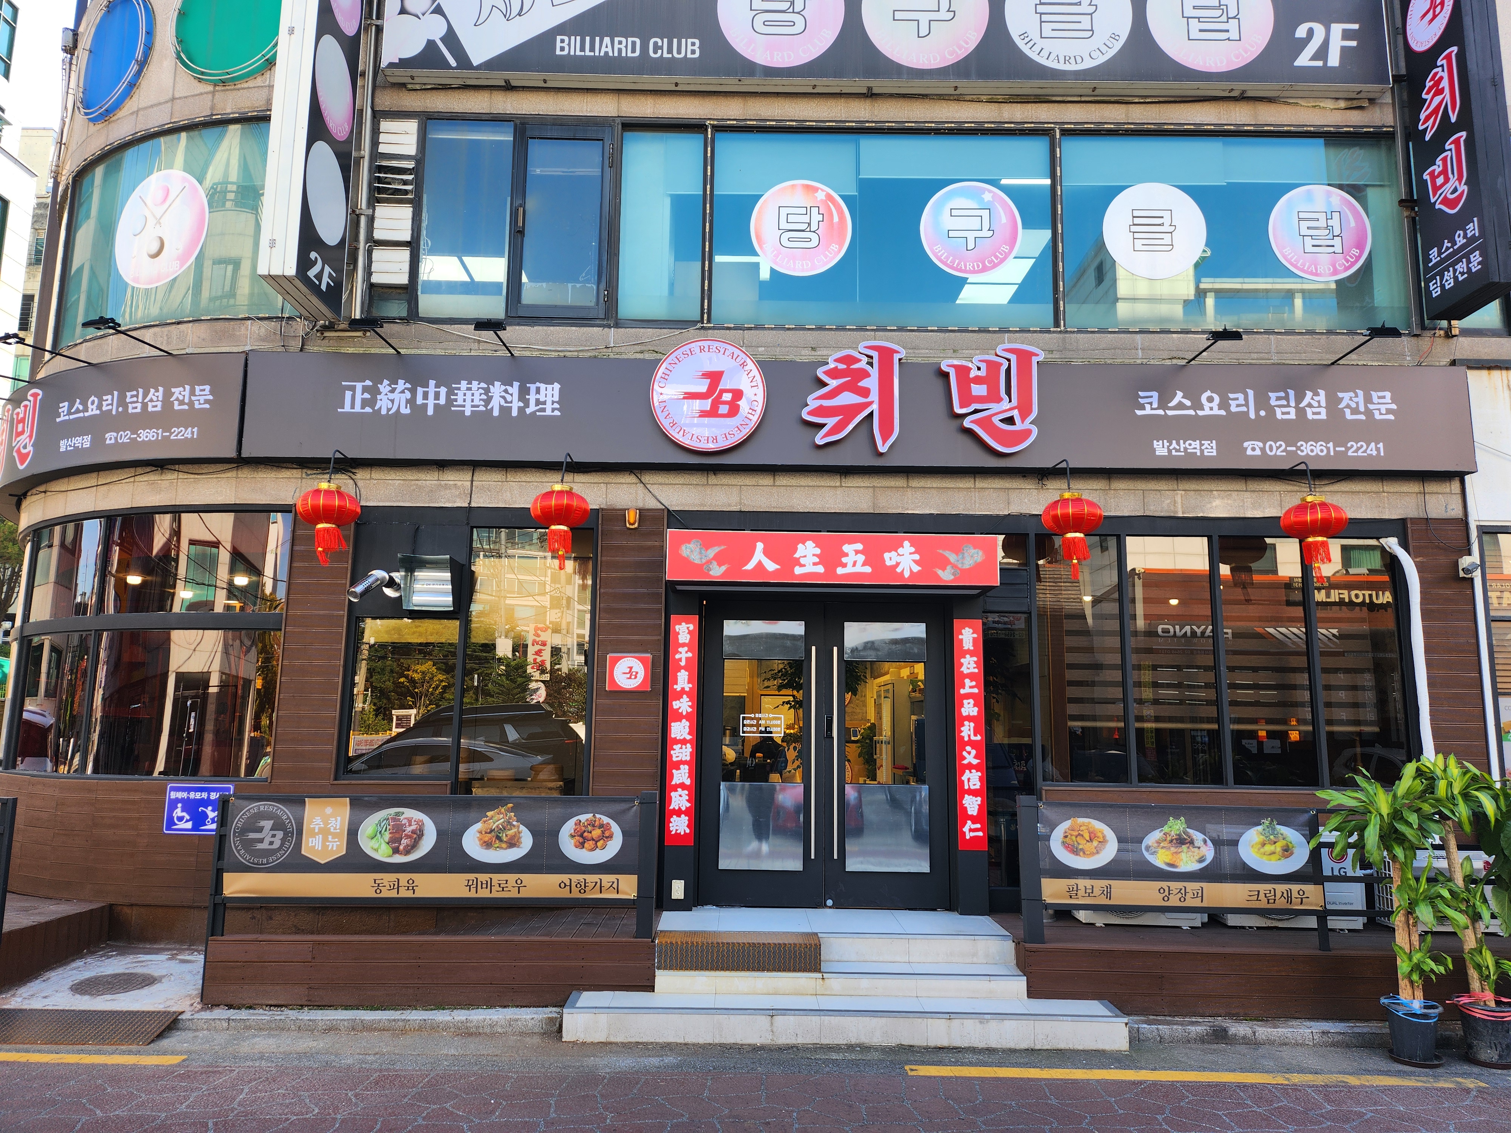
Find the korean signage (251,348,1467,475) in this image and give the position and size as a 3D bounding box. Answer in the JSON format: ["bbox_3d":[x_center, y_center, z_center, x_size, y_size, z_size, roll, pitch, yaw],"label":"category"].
[{"bbox_3d":[0.735,-1.123,7.802,9.019,0.795,0.200,0,-9,0],"label":"korean signage"}]

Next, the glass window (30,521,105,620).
[{"bbox_3d":[-5.524,0.038,8.367,1.080,0.790,0.100,-5,-10,31],"label":"glass window"}]

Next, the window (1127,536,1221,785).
[{"bbox_3d":[3.063,0.671,7.673,0.612,1.823,0.080,0,-9,0],"label":"window"}]

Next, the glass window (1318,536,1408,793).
[{"bbox_3d":[4.420,0.687,7.662,0.593,1.817,0.080,0,-9,0],"label":"glass window"}]

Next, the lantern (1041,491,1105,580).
[{"bbox_3d":[2.198,-0.210,7.242,0.437,0.615,0.437,0,-9,0],"label":"lantern"}]

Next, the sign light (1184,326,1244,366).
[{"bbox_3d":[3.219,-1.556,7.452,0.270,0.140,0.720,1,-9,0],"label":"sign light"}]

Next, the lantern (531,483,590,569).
[{"bbox_3d":[-1.352,-0.281,7.275,0.411,0.610,0.411,0,-9,0],"label":"lantern"}]

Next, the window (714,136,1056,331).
[{"bbox_3d":[0.981,-2.617,8.167,2.650,1.600,0.100,1,-9,0],"label":"window"}]

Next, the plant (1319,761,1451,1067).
[{"bbox_3d":[3.396,1.847,5.690,0.680,1.560,0.640,0,-9,0],"label":"plant"}]

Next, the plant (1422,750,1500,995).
[{"bbox_3d":[3.936,1.797,5.763,0.540,1.500,0.500,1,-9,0],"label":"plant"}]

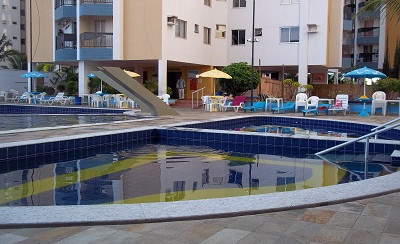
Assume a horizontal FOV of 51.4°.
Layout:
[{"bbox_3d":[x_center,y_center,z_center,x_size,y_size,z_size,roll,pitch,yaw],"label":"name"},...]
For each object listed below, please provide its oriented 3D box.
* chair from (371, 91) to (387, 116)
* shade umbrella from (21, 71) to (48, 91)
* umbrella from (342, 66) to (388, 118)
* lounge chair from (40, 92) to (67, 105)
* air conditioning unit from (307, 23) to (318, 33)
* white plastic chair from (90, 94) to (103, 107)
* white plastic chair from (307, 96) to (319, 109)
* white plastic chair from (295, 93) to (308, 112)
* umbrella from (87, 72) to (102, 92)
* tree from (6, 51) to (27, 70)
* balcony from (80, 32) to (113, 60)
[{"bbox_3d":[7.672,-0.756,17.800,0.600,1.040,0.620,2,5,21],"label":"chair"},{"bbox_3d":[-10.960,-2.283,27.600,1.850,2.220,1.850,-1,5,-22],"label":"shade umbrella"},{"bbox_3d":[7.560,-1.384,18.901,1.950,2.300,1.950,2,5,22],"label":"umbrella"},{"bbox_3d":[-9.998,-1.603,28.678,1.650,0.800,0.680,-3,6,-45],"label":"lounge chair"},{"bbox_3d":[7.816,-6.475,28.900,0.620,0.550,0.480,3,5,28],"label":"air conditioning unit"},{"bbox_3d":[-6.333,-1.326,25.649,0.570,0.800,0.570,4,5,34],"label":"white plastic chair"},{"bbox_3d":[5.663,-0.878,20.700,0.580,0.820,0.580,4,5,37],"label":"white plastic chair"},{"bbox_3d":[5.348,-0.981,22.105,0.580,0.960,0.600,2,4,13],"label":"white plastic chair"},{"bbox_3d":[-5.665,-1.939,24.000,1.750,2.200,1.750,0,4,-13],"label":"umbrella"},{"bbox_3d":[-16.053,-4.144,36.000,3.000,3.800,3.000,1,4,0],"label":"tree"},{"bbox_3d":[-6.539,-4.871,27.195,2.150,1.750,1.250,1,4,6],"label":"balcony"}]

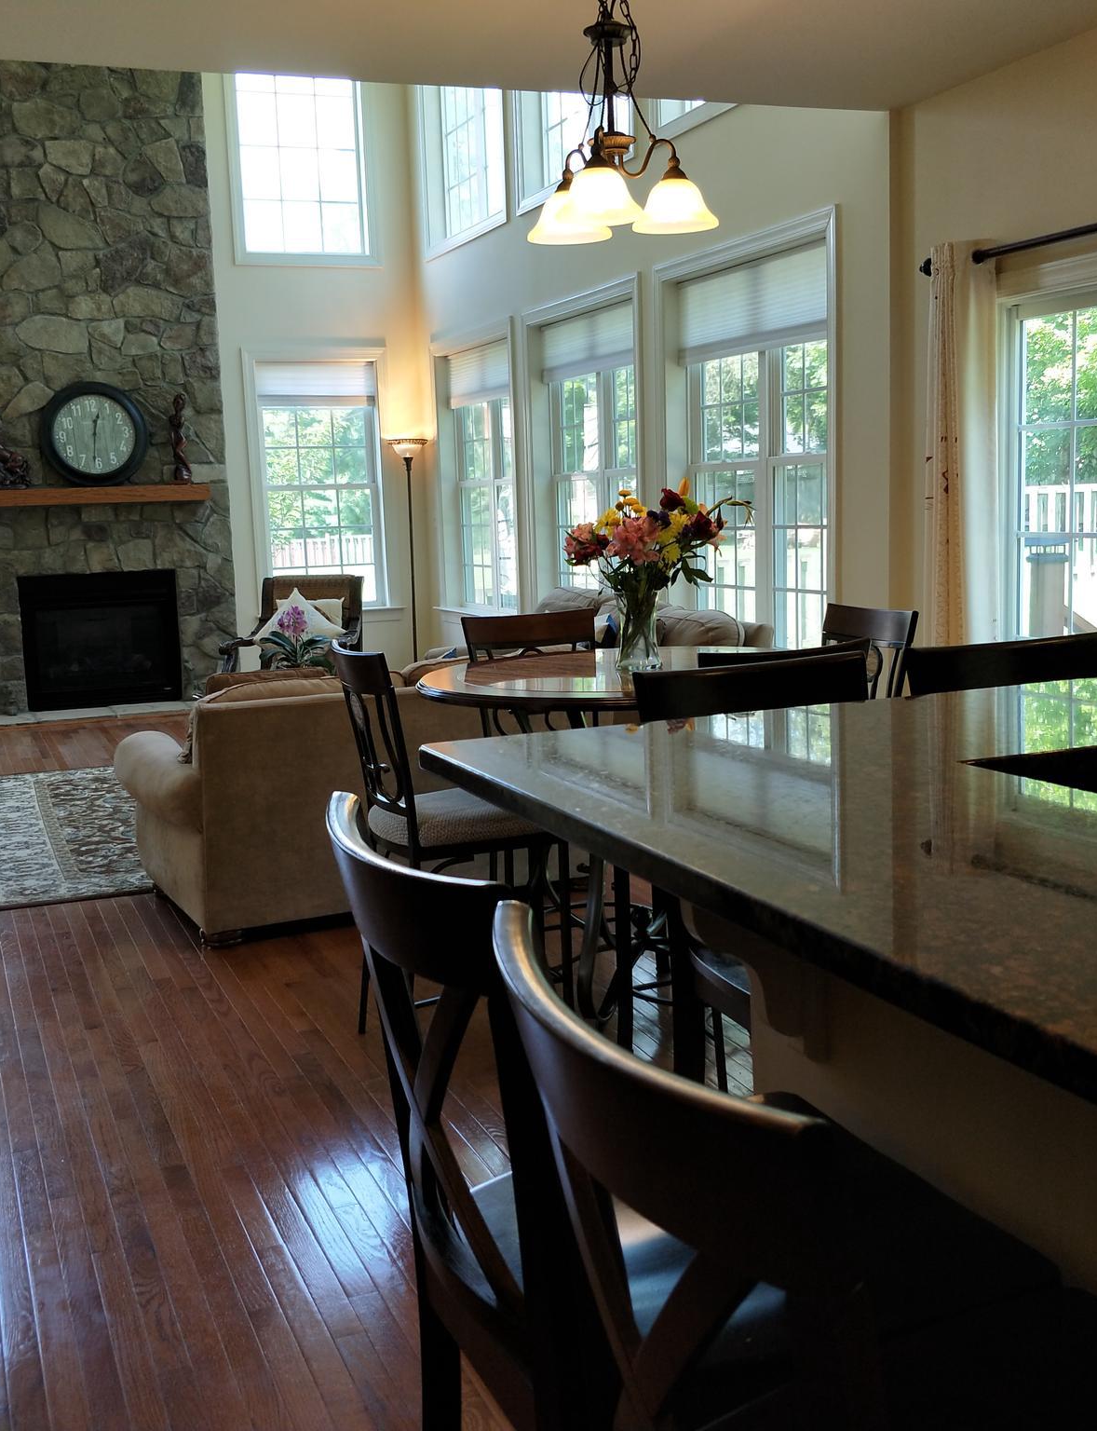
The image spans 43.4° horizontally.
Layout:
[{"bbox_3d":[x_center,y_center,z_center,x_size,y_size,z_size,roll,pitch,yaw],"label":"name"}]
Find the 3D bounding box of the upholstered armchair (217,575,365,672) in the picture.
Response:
[{"bbox_3d":[-1.577,-0.308,8.268,0.720,0.980,0.780,1,9,21],"label":"upholstered armchair"}]

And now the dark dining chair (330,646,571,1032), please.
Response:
[{"bbox_3d":[-0.258,0.335,3.496,0.550,1.060,0.450,-6,9,-24],"label":"dark dining chair"}]

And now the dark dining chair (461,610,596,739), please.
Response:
[{"bbox_3d":[0.051,0.212,4.271,0.473,1.045,0.532,-6,10,-24],"label":"dark dining chair"}]

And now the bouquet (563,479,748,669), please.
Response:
[{"bbox_3d":[0.279,-0.397,3.863,0.500,0.530,0.420,-1,9,4],"label":"bouquet"}]

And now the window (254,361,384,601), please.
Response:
[{"bbox_3d":[-1.777,-1.791,10.774,0.935,1.879,0.120,-6,10,-24],"label":"window"}]

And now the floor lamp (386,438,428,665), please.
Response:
[{"bbox_3d":[-1.000,-1.108,10.328,0.320,1.900,0.320,-6,9,-24],"label":"floor lamp"}]

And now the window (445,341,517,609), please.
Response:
[{"bbox_3d":[-0.463,-1.717,10.083,0.120,1.850,1.410,-6,10,-24],"label":"window"}]

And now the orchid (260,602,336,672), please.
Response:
[{"bbox_3d":[-1.280,-0.340,7.014,0.380,0.480,0.340,-6,9,-24],"label":"orchid"}]

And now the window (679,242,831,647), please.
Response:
[{"bbox_3d":[1.025,-1.280,6.886,0.120,1.850,1.472,-6,10,-24],"label":"window"}]

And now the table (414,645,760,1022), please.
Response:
[{"bbox_3d":[0.253,0.327,3.904,1.180,0.918,1.180,-2,9,0],"label":"table"}]

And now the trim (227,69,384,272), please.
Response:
[{"bbox_3d":[-1.843,-4.232,10.366,1.140,1.674,0.120,-6,10,-24],"label":"trim"}]

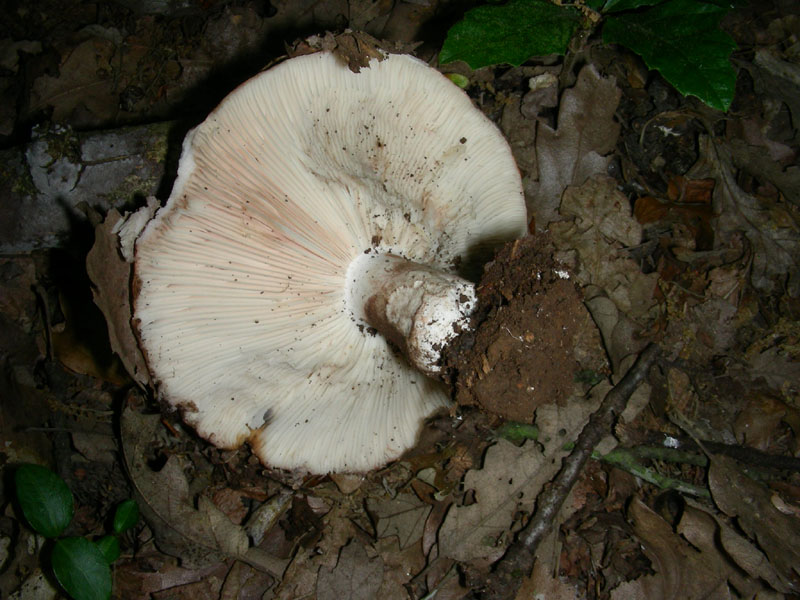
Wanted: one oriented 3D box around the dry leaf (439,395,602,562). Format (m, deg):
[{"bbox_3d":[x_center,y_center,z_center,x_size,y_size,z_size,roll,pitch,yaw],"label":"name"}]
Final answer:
[{"bbox_3d":[0.055,0.076,0.379,0.102,0.012,0.041,-41,71,-18],"label":"dry leaf"}]

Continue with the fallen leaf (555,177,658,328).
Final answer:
[{"bbox_3d":[0.099,-0.025,0.428,0.045,0.012,0.083,-7,64,-4],"label":"fallen leaf"}]

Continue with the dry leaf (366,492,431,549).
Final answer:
[{"bbox_3d":[0.002,0.093,0.373,0.028,0.008,0.025,-14,65,-7],"label":"dry leaf"}]

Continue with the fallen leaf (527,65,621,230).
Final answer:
[{"bbox_3d":[0.087,-0.080,0.453,0.043,0.014,0.111,16,65,8],"label":"fallen leaf"}]

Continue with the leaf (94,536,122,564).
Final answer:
[{"bbox_3d":[-0.118,0.099,0.352,0.012,0.006,0.012,20,66,9],"label":"leaf"}]

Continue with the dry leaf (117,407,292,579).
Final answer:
[{"bbox_3d":[-0.091,0.085,0.372,0.105,0.016,0.039,40,70,18],"label":"dry leaf"}]

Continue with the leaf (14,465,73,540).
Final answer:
[{"bbox_3d":[-0.145,0.080,0.358,0.020,0.008,0.036,-31,68,-14],"label":"leaf"}]

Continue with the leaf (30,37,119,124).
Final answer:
[{"bbox_3d":[-0.172,-0.115,0.472,0.058,0.012,0.059,-28,67,-13],"label":"leaf"}]

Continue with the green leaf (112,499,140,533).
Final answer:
[{"bbox_3d":[-0.112,0.087,0.355,0.010,0.006,0.015,18,65,8],"label":"green leaf"}]

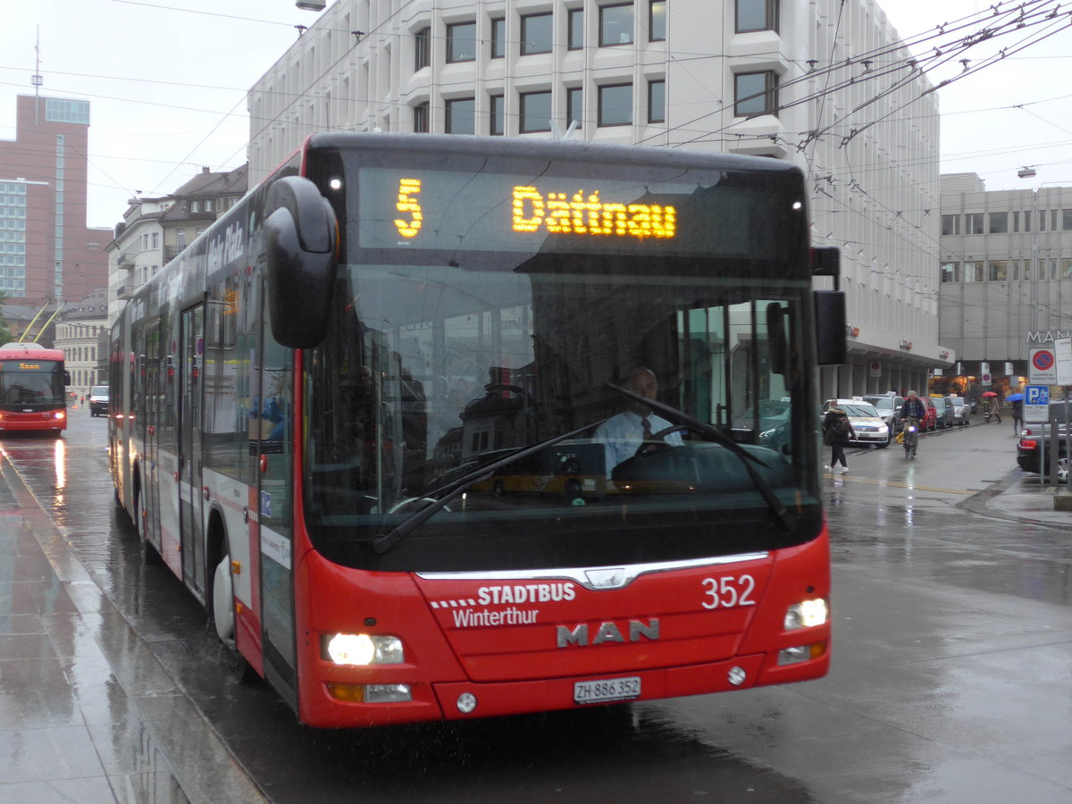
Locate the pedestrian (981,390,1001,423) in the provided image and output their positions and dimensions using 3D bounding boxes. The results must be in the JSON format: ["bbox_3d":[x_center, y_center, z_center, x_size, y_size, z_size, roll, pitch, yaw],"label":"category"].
[{"bbox_3d":[27.057,0.345,81.000,1.100,1.900,0.950,1,0,3],"label":"pedestrian"}]

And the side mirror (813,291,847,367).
[{"bbox_3d":[1.428,-0.360,6.593,0.190,0.360,0.080,-1,1,-39],"label":"side mirror"}]

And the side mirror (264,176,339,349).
[{"bbox_3d":[-0.876,-0.525,5.092,0.260,0.630,0.210,-1,1,1],"label":"side mirror"}]

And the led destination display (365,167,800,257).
[{"bbox_3d":[0.181,-0.806,5.992,1.920,0.340,0.100,-1,1,-21],"label":"led destination display"}]

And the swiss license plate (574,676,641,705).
[{"bbox_3d":[0.303,1.209,5.730,0.305,0.090,0.020,-1,1,-21],"label":"swiss license plate"}]

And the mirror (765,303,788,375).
[{"bbox_3d":[1.129,-0.294,6.417,0.060,0.330,0.150,0,1,31],"label":"mirror"}]

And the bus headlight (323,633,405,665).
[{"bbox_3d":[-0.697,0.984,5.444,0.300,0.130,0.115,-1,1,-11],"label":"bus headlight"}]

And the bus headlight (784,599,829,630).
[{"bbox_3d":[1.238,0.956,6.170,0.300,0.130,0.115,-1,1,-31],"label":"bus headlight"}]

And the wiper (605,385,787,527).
[{"bbox_3d":[0.730,0.241,5.942,0.910,0.645,0.120,-1,1,-21],"label":"wiper"}]

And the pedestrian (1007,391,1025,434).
[{"bbox_3d":[21.202,0.570,60.000,1.000,1.860,0.900,1,0,-15],"label":"pedestrian"}]

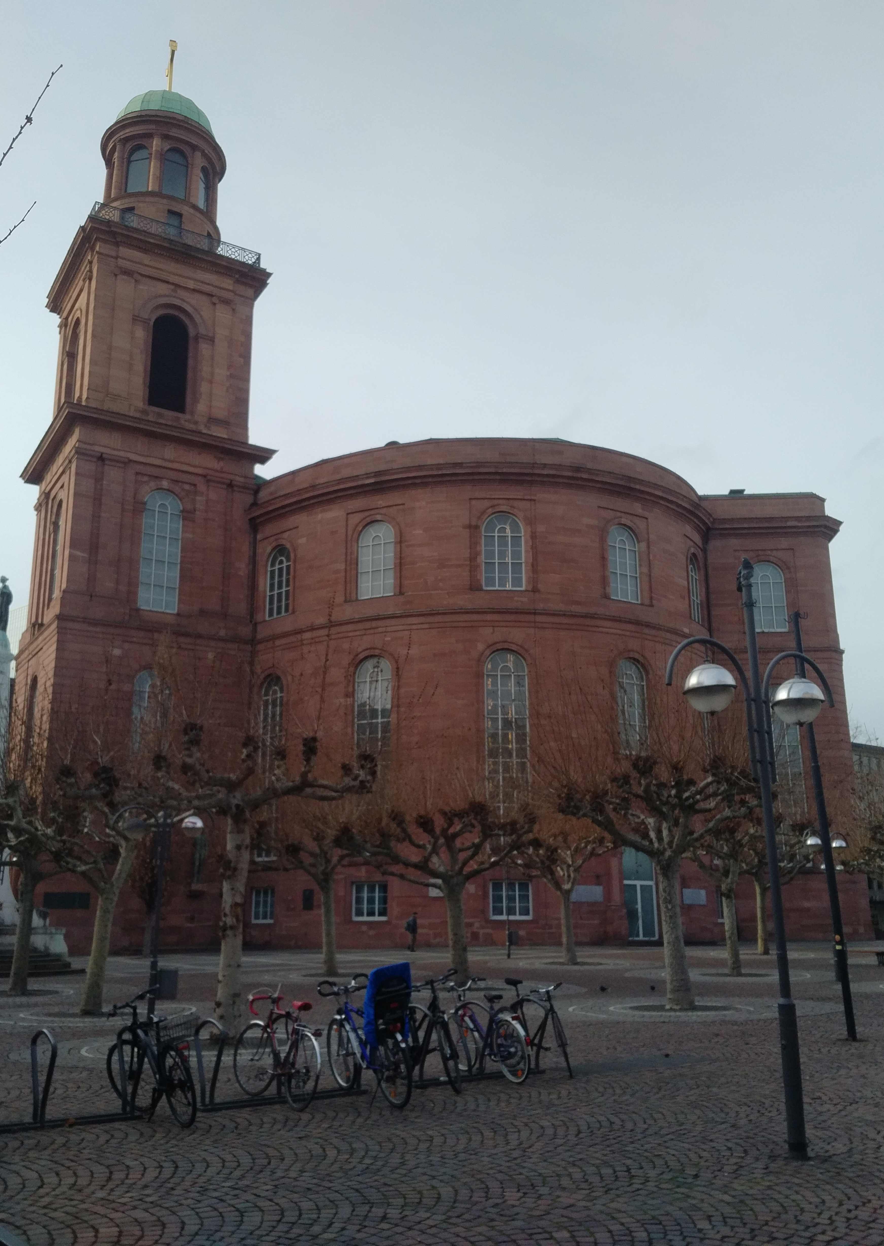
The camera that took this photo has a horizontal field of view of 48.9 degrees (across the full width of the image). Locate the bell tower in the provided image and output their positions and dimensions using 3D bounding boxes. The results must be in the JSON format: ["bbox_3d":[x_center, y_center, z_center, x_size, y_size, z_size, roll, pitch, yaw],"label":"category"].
[{"bbox_3d":[-18.849,-10.131,61.949,12.400,57.000,12.400,8,-17,-32],"label":"bell tower"}]

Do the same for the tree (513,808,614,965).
[{"bbox_3d":[4.640,9.930,36.900,4.000,5.600,3.900,-1,-14,0],"label":"tree"}]

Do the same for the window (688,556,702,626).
[{"bbox_3d":[15.600,-2.060,59.790,0.350,4.500,2.200,-9,-17,31],"label":"window"}]

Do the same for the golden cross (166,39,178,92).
[{"bbox_3d":[-19.306,-39.647,69.419,0.450,4.100,2.700,8,-17,-32],"label":"golden cross"}]

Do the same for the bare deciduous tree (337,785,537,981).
[{"bbox_3d":[-0.160,7.600,28.500,5.700,5.500,5.200,-1,-14,0],"label":"bare deciduous tree"}]

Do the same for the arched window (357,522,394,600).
[{"bbox_3d":[-3.680,-3.490,54.060,2.250,4.450,0.350,-6,-15,20],"label":"arched window"}]

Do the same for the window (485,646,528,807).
[{"bbox_3d":[3.350,5.980,50.450,2.300,9.400,0.350,0,-14,-2],"label":"window"}]

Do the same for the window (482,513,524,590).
[{"bbox_3d":[3.310,-3.890,52.950,2.200,4.400,0.350,0,-14,-2],"label":"window"}]

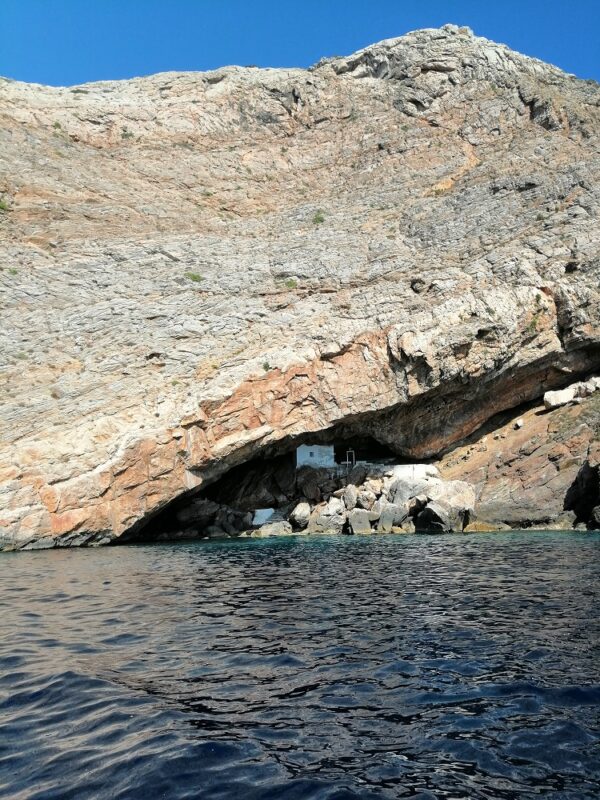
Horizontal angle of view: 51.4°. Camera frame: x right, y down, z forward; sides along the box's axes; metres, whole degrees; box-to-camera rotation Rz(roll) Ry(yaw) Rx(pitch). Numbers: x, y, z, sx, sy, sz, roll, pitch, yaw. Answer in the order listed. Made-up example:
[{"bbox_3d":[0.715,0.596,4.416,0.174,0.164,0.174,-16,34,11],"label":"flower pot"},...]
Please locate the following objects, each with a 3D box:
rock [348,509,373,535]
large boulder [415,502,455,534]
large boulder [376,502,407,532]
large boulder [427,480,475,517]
[{"bbox_3d":[6.250,12.560,64.500,2.430,2.630,2.070,-1,-11,5],"label":"rock"},{"bbox_3d":[14.010,12.240,65.000,4.080,3.060,3.350,-2,-11,12],"label":"large boulder"},{"bbox_3d":[9.710,12.330,65.500,3.290,3.090,2.630,-2,-11,8],"label":"large boulder"},{"bbox_3d":[16.160,10.580,67.000,5.050,3.790,4.290,-2,-11,13],"label":"large boulder"}]

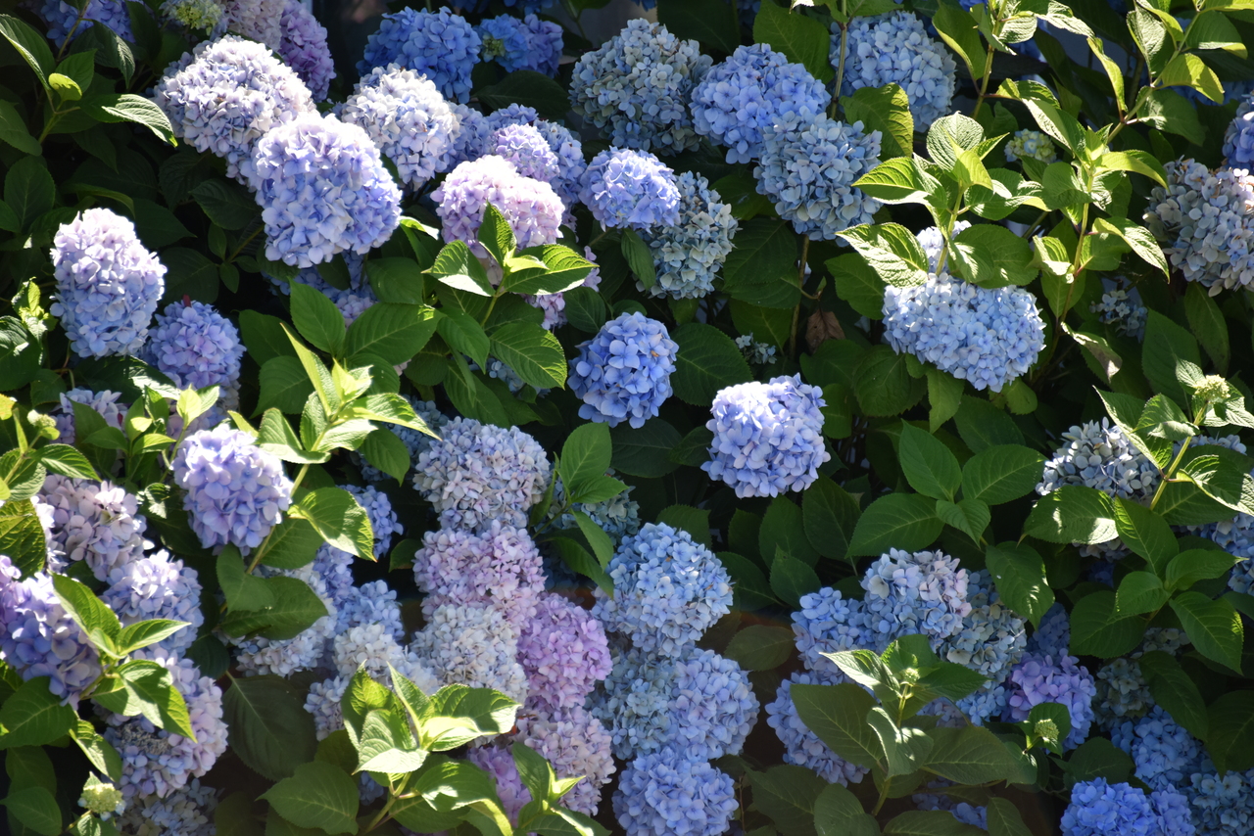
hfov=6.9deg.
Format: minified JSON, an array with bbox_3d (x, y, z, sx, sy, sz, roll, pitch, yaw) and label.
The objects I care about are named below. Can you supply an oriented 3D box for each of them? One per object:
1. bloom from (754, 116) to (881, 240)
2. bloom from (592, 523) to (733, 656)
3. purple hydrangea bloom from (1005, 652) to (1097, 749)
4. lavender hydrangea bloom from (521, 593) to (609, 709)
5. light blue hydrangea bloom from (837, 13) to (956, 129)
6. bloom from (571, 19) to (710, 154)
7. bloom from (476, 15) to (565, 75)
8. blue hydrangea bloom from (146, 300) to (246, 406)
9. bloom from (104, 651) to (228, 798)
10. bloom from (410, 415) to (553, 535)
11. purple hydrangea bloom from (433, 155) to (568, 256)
[{"bbox_3d":[0.236,-0.298,12.950,0.155,0.150,0.154,0,10,0],"label":"bloom"},{"bbox_3d":[0.042,0.196,11.900,0.156,0.149,0.151,0,6,0],"label":"bloom"},{"bbox_3d":[0.514,0.343,12.650,0.112,0.117,0.117,0,10,0],"label":"purple hydrangea bloom"},{"bbox_3d":[-0.083,0.292,12.980,0.130,0.152,0.140,0,7,0],"label":"lavender hydrangea bloom"},{"bbox_3d":[0.339,-0.438,13.200,0.157,0.152,0.150,0,7,0],"label":"light blue hydrangea bloom"},{"bbox_3d":[0.017,-0.417,13.100,0.174,0.167,0.172,0,10,0],"label":"bloom"},{"bbox_3d":[-0.136,-0.475,13.350,0.113,0.084,0.100,0,7,0],"label":"bloom"},{"bbox_3d":[-0.532,-0.075,12.850,0.125,0.133,0.125,0,10,0],"label":"blue hydrangea bloom"},{"bbox_3d":[-0.553,0.368,12.550,0.148,0.174,0.148,0,10,0],"label":"bloom"},{"bbox_3d":[-0.166,0.066,12.000,0.158,0.135,0.153,0,6,0],"label":"bloom"},{"bbox_3d":[-0.157,-0.255,12.850,0.161,0.135,0.149,0,10,0],"label":"purple hydrangea bloom"}]

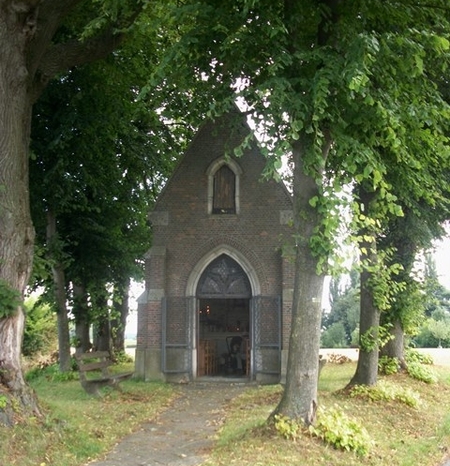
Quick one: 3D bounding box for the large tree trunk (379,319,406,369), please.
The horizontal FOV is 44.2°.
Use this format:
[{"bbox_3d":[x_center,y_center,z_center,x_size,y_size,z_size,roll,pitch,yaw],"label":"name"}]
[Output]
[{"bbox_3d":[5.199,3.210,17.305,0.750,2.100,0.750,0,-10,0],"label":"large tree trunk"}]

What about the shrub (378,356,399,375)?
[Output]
[{"bbox_3d":[4.780,3.908,16.364,0.620,0.520,0.600,0,-10,0],"label":"shrub"}]

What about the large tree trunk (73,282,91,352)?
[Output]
[{"bbox_3d":[-4.663,2.946,18.268,0.520,2.700,0.520,0,-10,0],"label":"large tree trunk"}]

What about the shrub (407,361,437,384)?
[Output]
[{"bbox_3d":[5.562,3.932,15.750,0.820,0.550,0.700,0,-10,0],"label":"shrub"}]

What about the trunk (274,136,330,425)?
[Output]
[{"bbox_3d":[1.173,0.641,8.525,0.680,4.429,0.620,0,-10,0],"label":"trunk"}]

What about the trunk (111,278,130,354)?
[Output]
[{"bbox_3d":[-3.727,2.995,19.785,0.600,2.822,0.560,0,-10,0],"label":"trunk"}]

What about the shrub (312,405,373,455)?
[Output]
[{"bbox_3d":[1.543,2.616,7.348,0.720,0.520,0.620,0,-10,0],"label":"shrub"}]

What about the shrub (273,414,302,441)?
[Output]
[{"bbox_3d":[0.792,2.506,7.166,0.380,0.280,0.350,0,-10,0],"label":"shrub"}]

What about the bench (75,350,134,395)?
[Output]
[{"bbox_3d":[-2.400,2.817,11.175,0.560,0.800,1.700,-3,-11,18],"label":"bench"}]

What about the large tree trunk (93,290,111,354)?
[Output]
[{"bbox_3d":[-4.469,3.290,20.239,0.600,2.305,0.560,0,-10,0],"label":"large tree trunk"}]

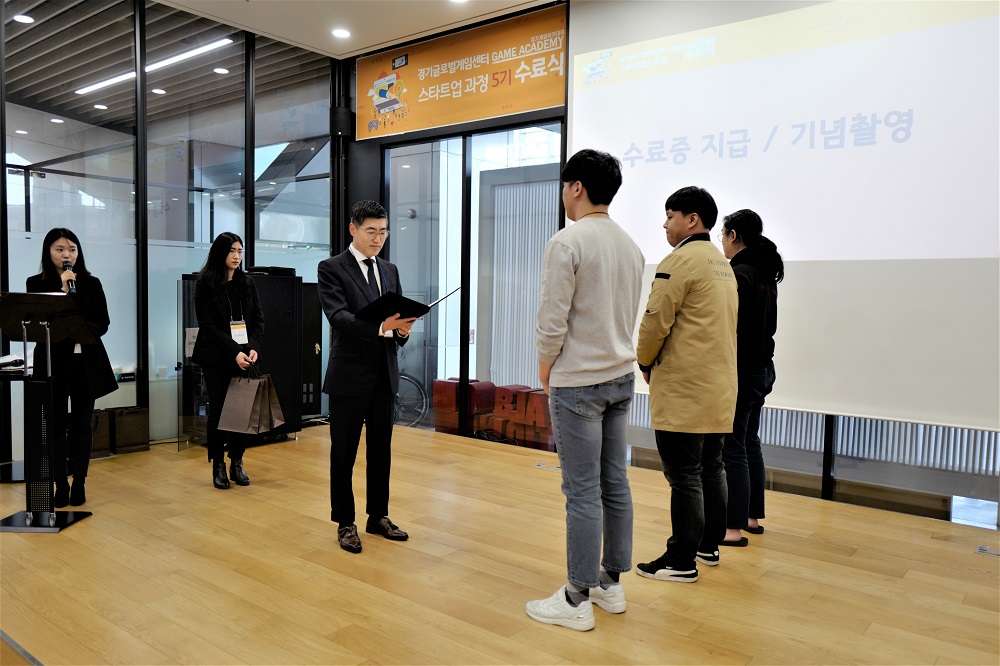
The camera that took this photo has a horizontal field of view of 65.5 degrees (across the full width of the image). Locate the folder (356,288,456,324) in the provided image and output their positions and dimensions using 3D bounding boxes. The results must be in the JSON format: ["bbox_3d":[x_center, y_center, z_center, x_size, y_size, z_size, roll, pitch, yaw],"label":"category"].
[{"bbox_3d":[-0.441,-0.110,3.835,0.428,0.099,0.312,-6,-16,-43],"label":"folder"}]

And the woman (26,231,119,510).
[{"bbox_3d":[-2.488,0.198,4.504,0.510,1.586,0.360,-1,4,-33],"label":"woman"}]

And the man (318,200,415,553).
[{"bbox_3d":[-0.643,0.197,3.927,0.440,1.710,0.510,4,4,43],"label":"man"}]

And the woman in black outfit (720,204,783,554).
[{"bbox_3d":[1.256,0.223,4.068,0.360,1.706,0.440,3,4,30],"label":"woman in black outfit"}]

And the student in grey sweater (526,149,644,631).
[{"bbox_3d":[0.334,0.201,3.059,0.380,1.826,0.490,4,4,40],"label":"student in grey sweater"}]

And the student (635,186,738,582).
[{"bbox_3d":[0.863,0.215,3.594,0.400,1.760,0.520,3,4,33],"label":"student"}]

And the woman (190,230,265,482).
[{"bbox_3d":[-1.732,0.170,5.007,0.460,1.613,0.340,-2,4,-45],"label":"woman"}]

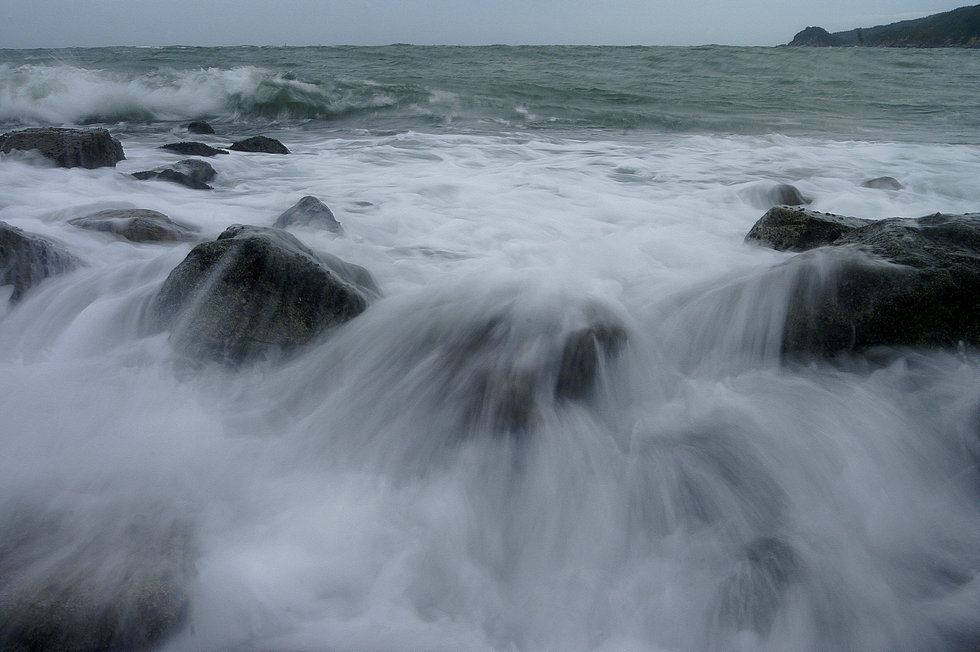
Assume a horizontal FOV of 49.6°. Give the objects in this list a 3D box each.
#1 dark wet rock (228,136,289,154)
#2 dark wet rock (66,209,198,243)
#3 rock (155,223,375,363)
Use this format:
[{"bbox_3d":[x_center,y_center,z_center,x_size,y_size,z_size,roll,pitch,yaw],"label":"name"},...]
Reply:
[{"bbox_3d":[-3.621,-2.804,16.560,0.932,0.309,0.699,-3,15,-12],"label":"dark wet rock"},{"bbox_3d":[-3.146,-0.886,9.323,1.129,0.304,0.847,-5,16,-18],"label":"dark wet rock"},{"bbox_3d":[-1.327,-0.241,6.106,1.281,0.707,1.089,-3,15,-12],"label":"rock"}]

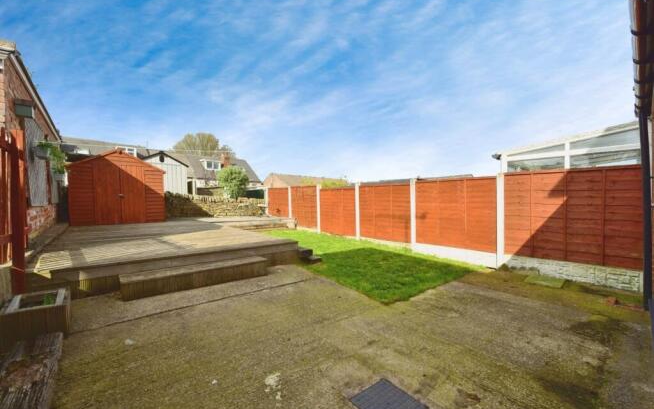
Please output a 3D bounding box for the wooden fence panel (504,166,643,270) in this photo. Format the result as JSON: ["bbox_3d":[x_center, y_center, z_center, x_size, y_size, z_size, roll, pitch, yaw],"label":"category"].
[{"bbox_3d":[4.090,0.206,4.360,0.060,1.550,1.800,-1,1,-41],"label":"wooden fence panel"}]

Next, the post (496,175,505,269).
[{"bbox_3d":[3.470,0.330,5.080,0.100,1.880,0.110,-1,1,-41],"label":"post"}]

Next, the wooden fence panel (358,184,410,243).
[{"bbox_3d":[1.590,0.248,7.200,0.060,1.520,1.800,-1,1,-41],"label":"wooden fence panel"}]

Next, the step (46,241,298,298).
[{"bbox_3d":[-2.100,0.965,4.270,3.400,0.420,0.700,-1,1,-41],"label":"step"}]

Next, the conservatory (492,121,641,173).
[{"bbox_3d":[6.150,-0.150,5.700,3.500,2.700,2.800,-1,1,-41],"label":"conservatory"}]

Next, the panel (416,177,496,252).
[{"bbox_3d":[2.840,0.218,5.780,0.060,1.540,1.800,-1,1,-41],"label":"panel"}]

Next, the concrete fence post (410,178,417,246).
[{"bbox_3d":[2.220,0.235,6.490,0.100,1.780,0.110,-1,1,-41],"label":"concrete fence post"}]

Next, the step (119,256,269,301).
[{"bbox_3d":[-2.080,1.165,4.240,2.100,0.260,0.430,0,0,-42],"label":"step"}]

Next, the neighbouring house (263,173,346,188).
[{"bbox_3d":[-2.300,-2.270,44.000,16.000,5.200,8.000,-1,1,-41],"label":"neighbouring house"}]

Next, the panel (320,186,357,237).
[{"bbox_3d":[0.345,0.250,8.620,0.060,1.520,1.800,-1,1,-41],"label":"panel"}]

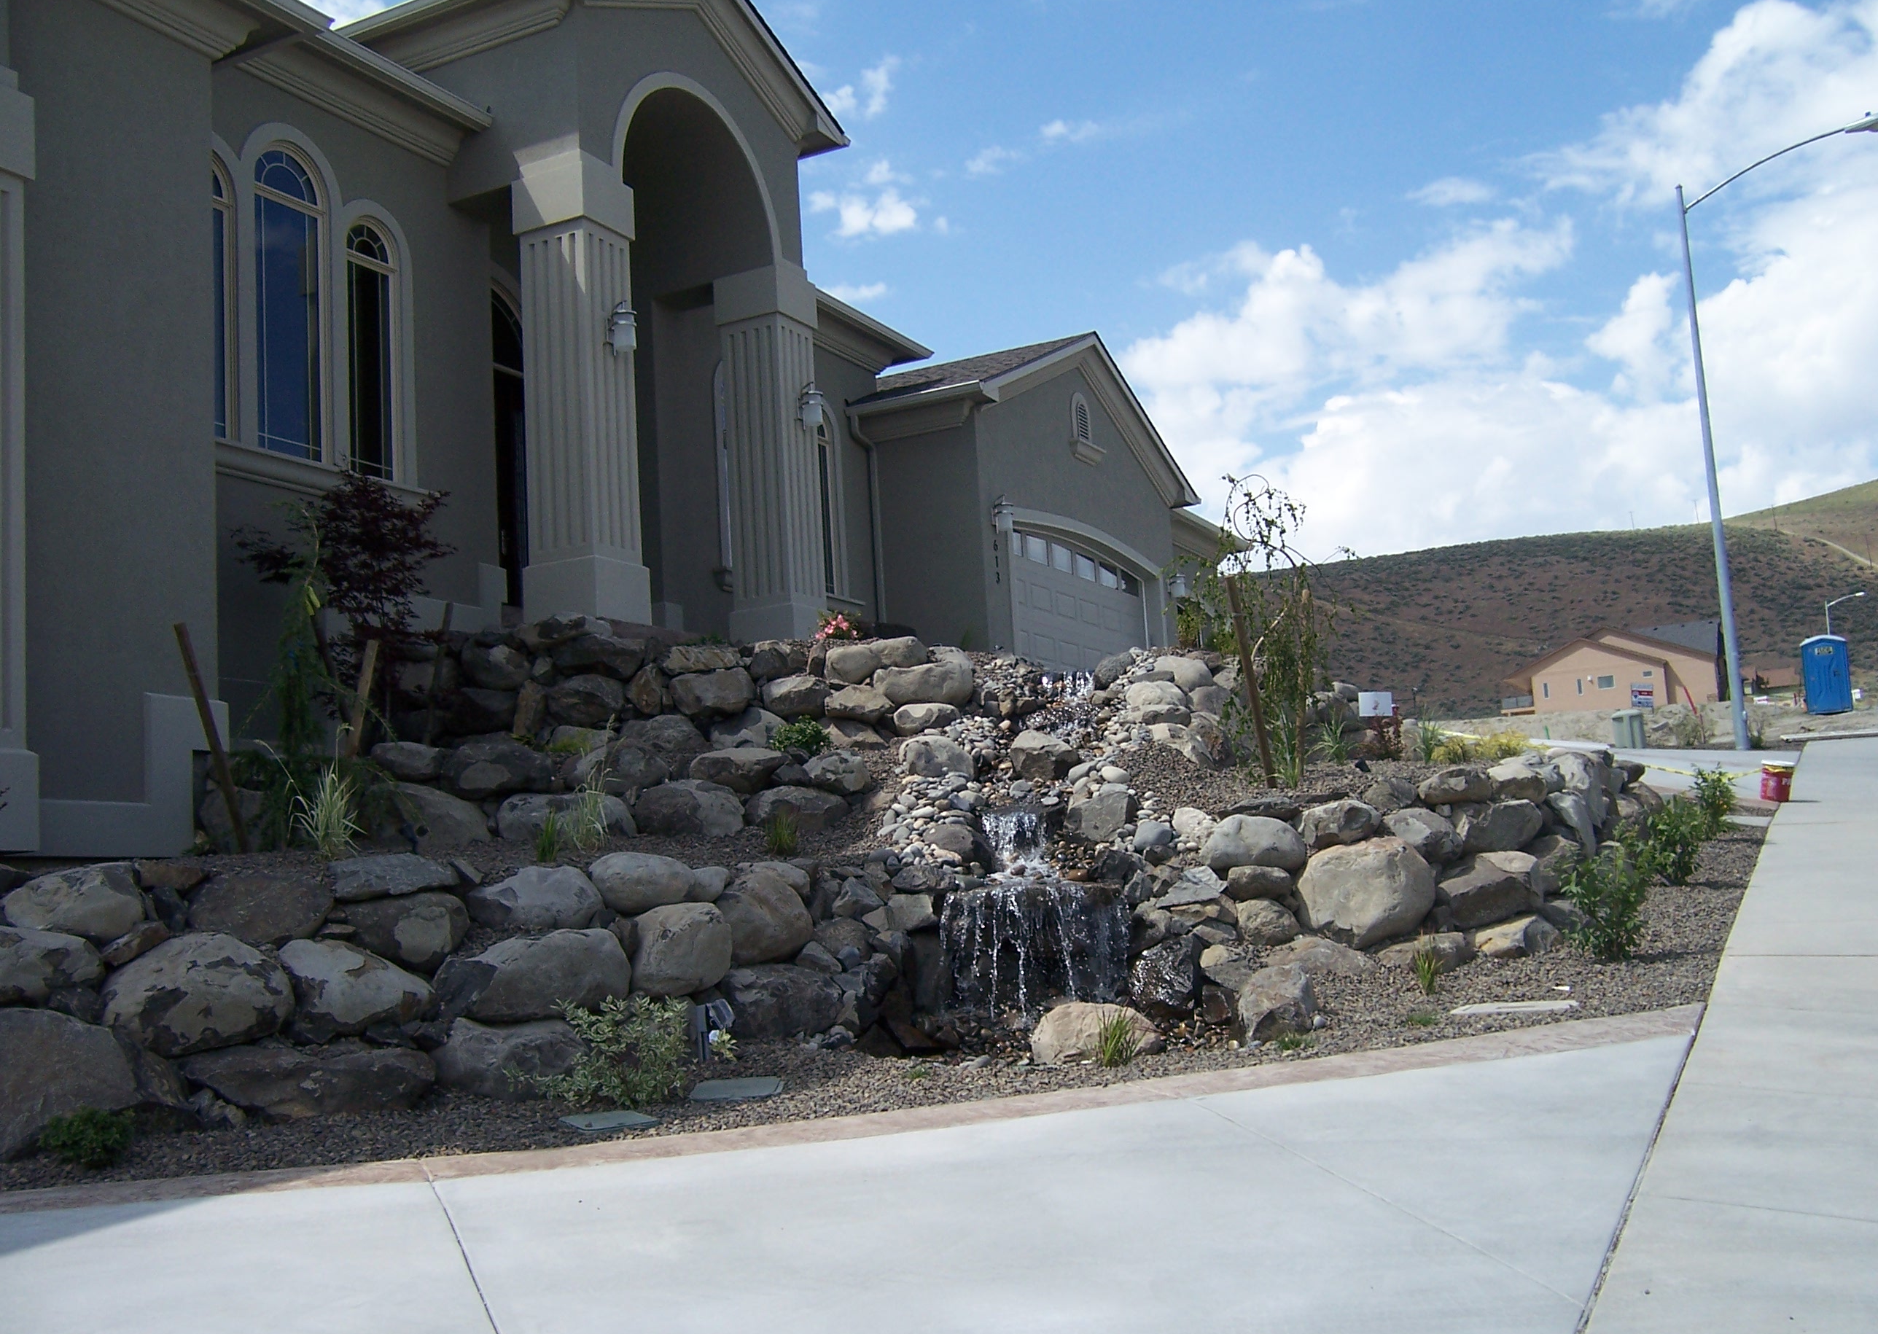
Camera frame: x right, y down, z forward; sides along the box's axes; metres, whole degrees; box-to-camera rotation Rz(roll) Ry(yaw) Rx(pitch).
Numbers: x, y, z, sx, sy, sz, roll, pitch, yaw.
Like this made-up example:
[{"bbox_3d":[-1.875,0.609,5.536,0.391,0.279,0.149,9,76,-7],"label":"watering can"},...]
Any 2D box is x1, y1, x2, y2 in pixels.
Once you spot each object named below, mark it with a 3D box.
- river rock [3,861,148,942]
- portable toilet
[{"bbox_3d":[-4.440,1.213,9.200,0.680,0.418,0.544,-3,-7,-6],"label":"river rock"},{"bbox_3d":[26.322,0.239,53.000,1.130,2.300,1.200,-6,-7,18],"label":"portable toilet"}]

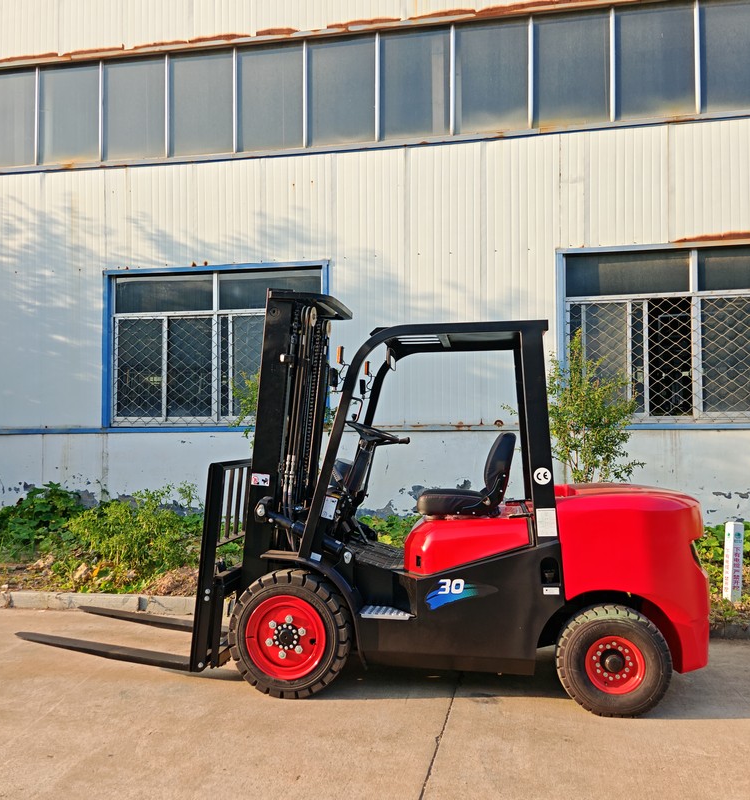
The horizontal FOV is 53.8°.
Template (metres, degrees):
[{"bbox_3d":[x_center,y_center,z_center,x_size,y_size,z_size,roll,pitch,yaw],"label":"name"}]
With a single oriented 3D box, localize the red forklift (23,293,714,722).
[{"bbox_3d":[-0.159,0.500,4.685,4.130,2.340,1.240,0,-2,10],"label":"red forklift"}]

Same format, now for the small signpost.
[{"bbox_3d":[2.799,1.253,5.743,0.095,0.630,0.095,4,-2,-10],"label":"small signpost"}]

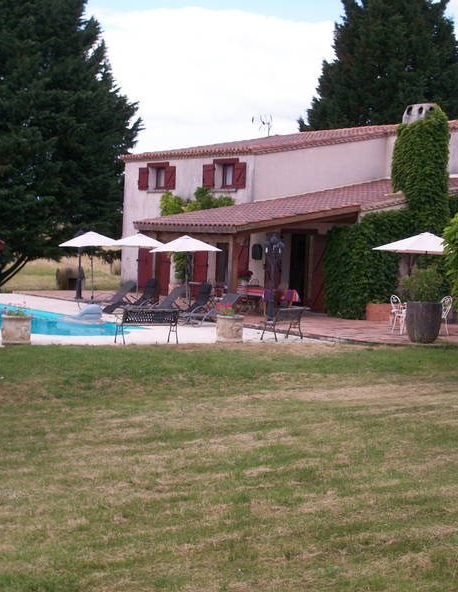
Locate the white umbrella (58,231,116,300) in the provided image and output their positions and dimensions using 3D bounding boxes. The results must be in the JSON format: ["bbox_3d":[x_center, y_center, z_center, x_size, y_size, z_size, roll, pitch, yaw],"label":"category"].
[{"bbox_3d":[-4.495,-0.940,40.943,2.100,2.400,2.100,2,3,0],"label":"white umbrella"}]

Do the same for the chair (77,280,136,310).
[{"bbox_3d":[-3.670,0.002,37.078,1.800,0.950,0.660,2,3,-7],"label":"chair"}]

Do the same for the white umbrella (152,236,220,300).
[{"bbox_3d":[-1.144,-0.603,36.643,2.100,2.400,2.100,2,3,0],"label":"white umbrella"}]

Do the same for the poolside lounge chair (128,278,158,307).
[{"bbox_3d":[-2.724,0.036,35.775,1.500,1.080,0.680,1,3,-27],"label":"poolside lounge chair"}]

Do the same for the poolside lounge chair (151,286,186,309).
[{"bbox_3d":[-2.006,0.172,34.878,1.750,0.950,0.660,2,3,-11],"label":"poolside lounge chair"}]

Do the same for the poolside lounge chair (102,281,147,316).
[{"bbox_3d":[-2.913,0.078,35.576,1.600,1.000,0.680,1,3,-27],"label":"poolside lounge chair"}]

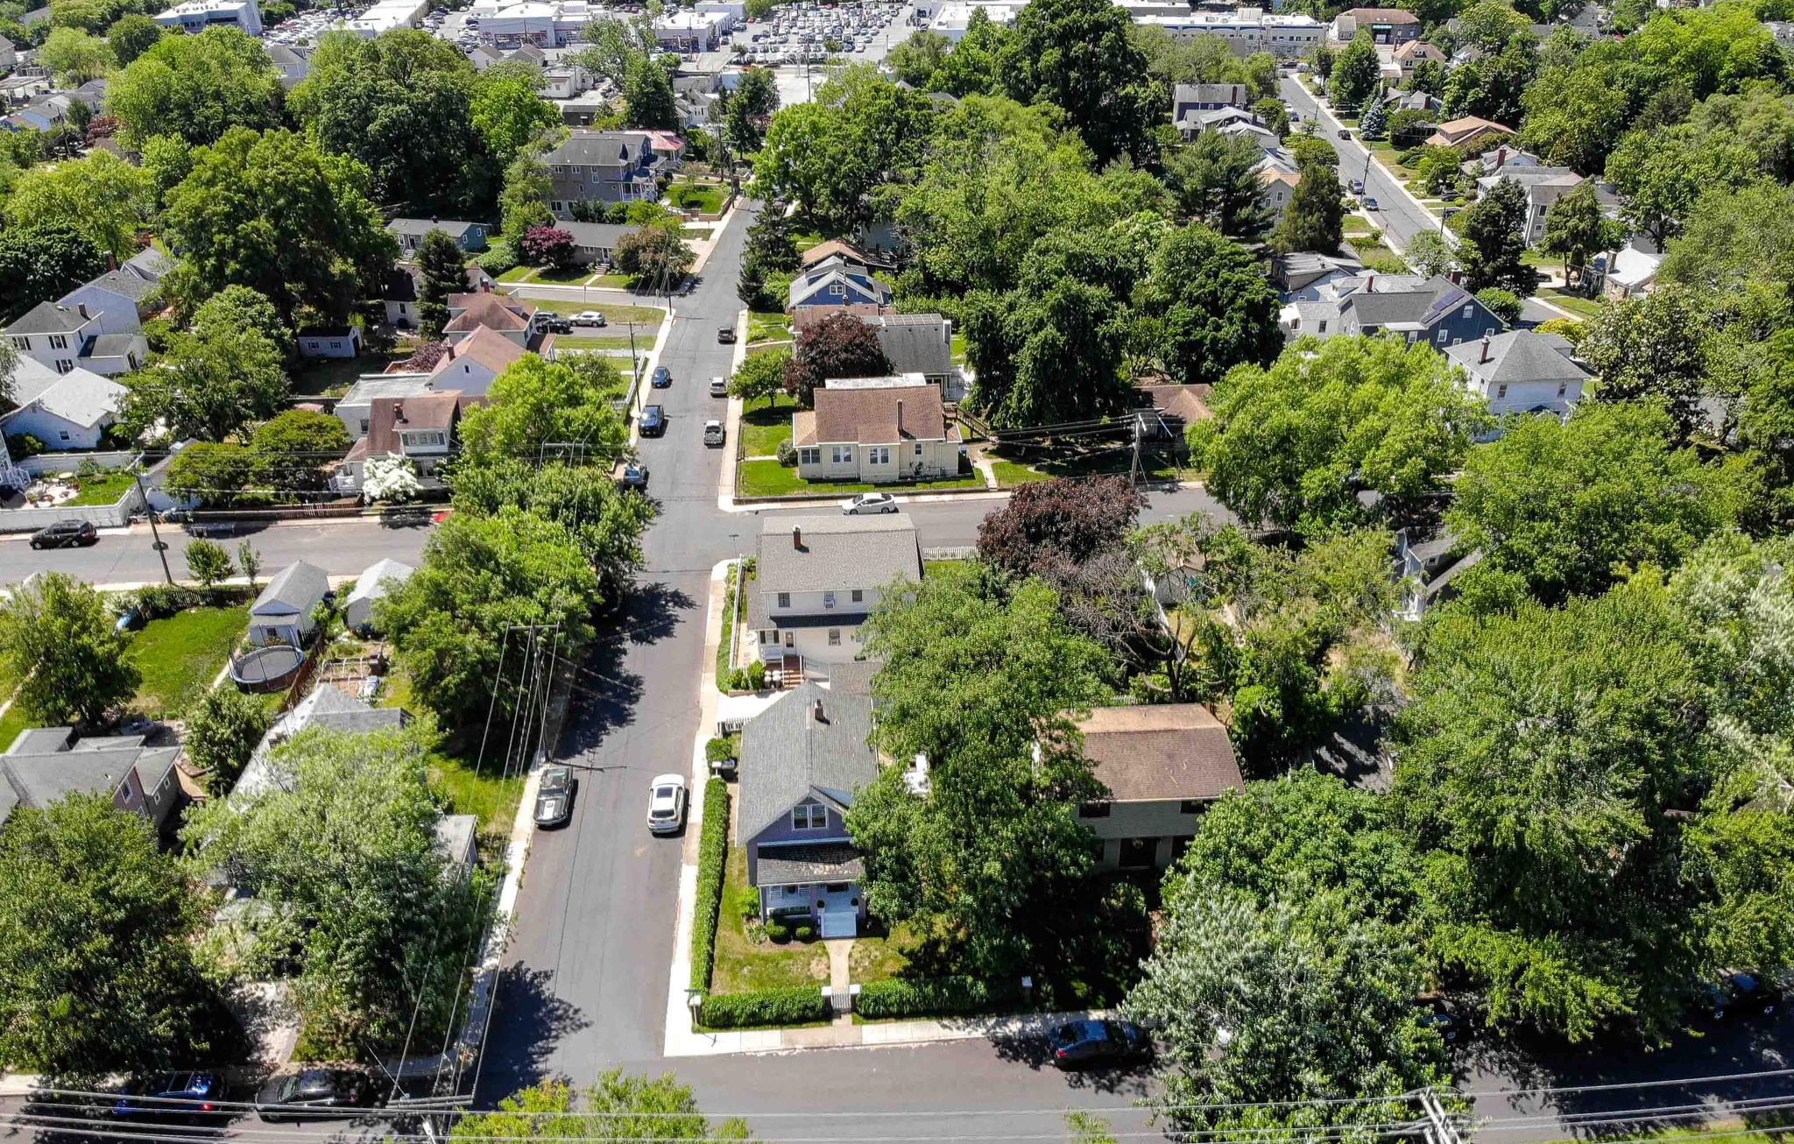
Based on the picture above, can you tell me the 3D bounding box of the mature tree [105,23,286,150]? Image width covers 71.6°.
[{"bbox_3d":[-133.500,-92.125,237.304,32.000,21.000,28.000,0,29,0],"label":"mature tree"}]

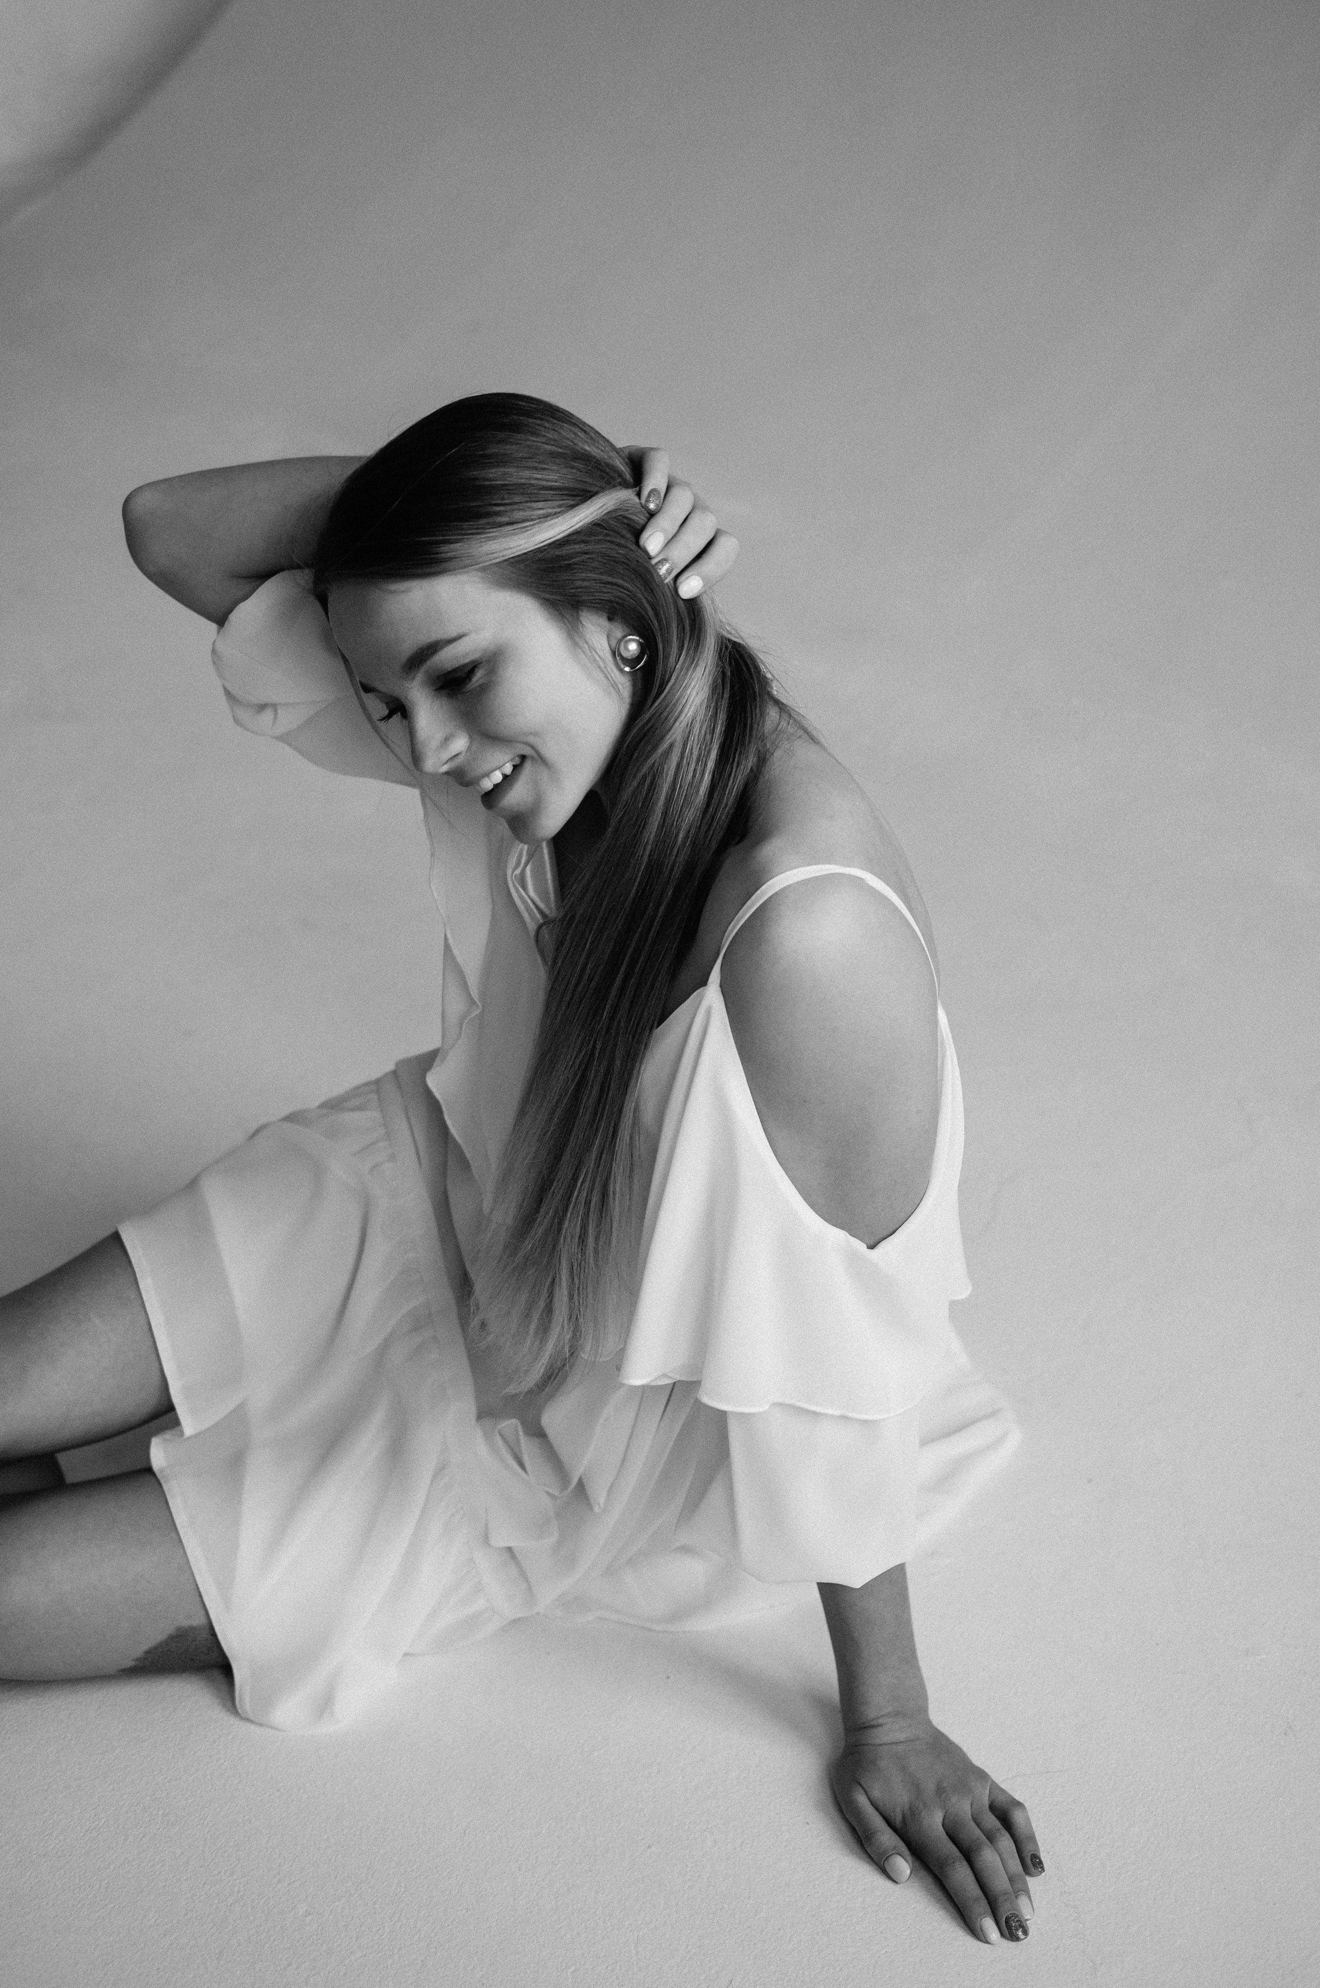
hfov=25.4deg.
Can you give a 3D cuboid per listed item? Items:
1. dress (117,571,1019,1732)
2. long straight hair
[{"bbox_3d":[-0.030,0.095,1.707,0.560,0.620,0.480,-14,40,-17],"label":"dress"},{"bbox_3d":[-0.036,-0.064,1.653,0.270,0.520,0.230,-29,46,-32],"label":"long straight hair"}]

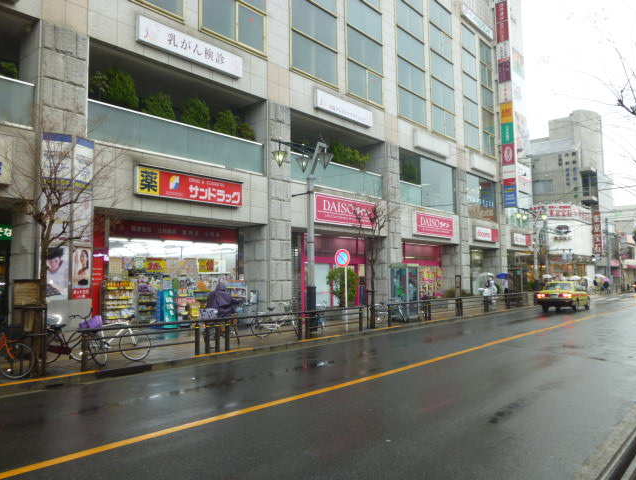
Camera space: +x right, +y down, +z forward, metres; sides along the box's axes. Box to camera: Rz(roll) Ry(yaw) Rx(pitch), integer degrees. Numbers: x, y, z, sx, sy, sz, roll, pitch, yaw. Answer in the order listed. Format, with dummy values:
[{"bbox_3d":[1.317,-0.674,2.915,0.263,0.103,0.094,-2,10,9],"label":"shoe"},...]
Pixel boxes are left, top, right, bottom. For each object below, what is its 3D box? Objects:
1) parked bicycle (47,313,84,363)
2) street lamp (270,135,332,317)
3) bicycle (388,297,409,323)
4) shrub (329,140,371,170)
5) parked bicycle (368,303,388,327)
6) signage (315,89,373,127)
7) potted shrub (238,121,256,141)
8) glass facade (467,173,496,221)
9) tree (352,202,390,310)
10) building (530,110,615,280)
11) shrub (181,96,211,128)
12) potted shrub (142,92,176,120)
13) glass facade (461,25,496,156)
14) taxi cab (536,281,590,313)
[{"bbox_3d":[-4.966,1.996,10.085,1.720,1.060,0.550,-1,-5,4],"label":"parked bicycle"},{"bbox_3d":[-0.430,-0.083,15.941,1.600,6.000,1.800,-5,-6,41],"label":"street lamp"},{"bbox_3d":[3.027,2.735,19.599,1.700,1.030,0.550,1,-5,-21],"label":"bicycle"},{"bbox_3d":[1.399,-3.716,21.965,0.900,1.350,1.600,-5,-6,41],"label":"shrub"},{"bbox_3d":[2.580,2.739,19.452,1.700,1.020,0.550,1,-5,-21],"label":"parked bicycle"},{"bbox_3d":[1.247,-5.837,22.583,0.220,0.820,4.000,-5,-6,41],"label":"signage"},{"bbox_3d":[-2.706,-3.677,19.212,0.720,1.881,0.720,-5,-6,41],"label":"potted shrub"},{"bbox_3d":[10.314,-2.564,31.384,0.200,2.703,4.417,-5,-6,41],"label":"glass facade"},{"bbox_3d":[1.865,0.938,17.492,1.400,4.300,1.400,-1,-4,0],"label":"tree"},{"bbox_3d":[28.851,-3.212,58.886,7.000,18.800,14.000,-5,-6,41],"label":"building"},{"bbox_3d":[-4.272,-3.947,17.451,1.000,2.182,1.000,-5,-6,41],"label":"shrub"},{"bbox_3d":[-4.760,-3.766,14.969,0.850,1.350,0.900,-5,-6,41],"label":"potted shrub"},{"bbox_3d":[11.013,-9.982,34.423,0.300,8.400,5.000,-5,-6,41],"label":"glass facade"},{"bbox_3d":[13.247,2.937,26.522,1.700,1.500,4.690,-5,-6,41],"label":"taxi cab"}]

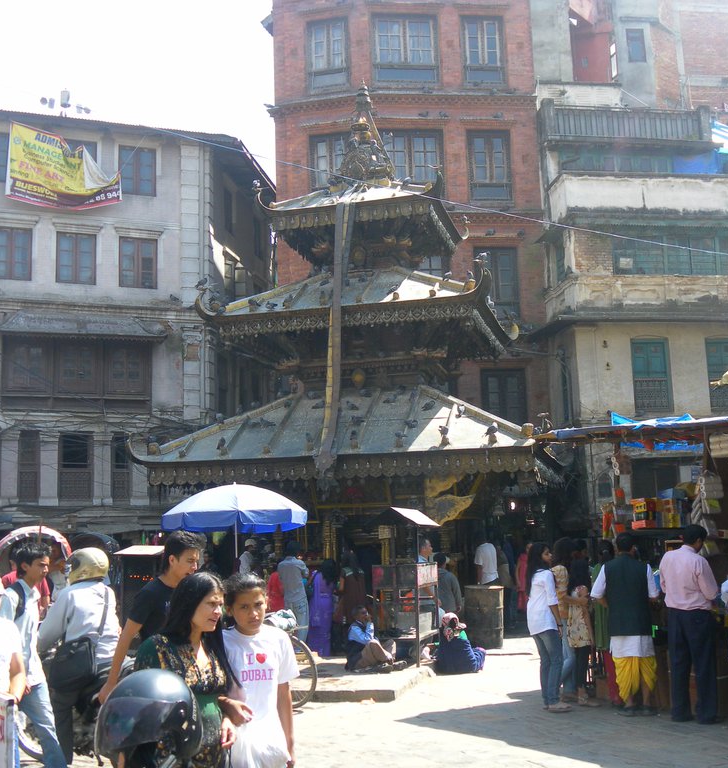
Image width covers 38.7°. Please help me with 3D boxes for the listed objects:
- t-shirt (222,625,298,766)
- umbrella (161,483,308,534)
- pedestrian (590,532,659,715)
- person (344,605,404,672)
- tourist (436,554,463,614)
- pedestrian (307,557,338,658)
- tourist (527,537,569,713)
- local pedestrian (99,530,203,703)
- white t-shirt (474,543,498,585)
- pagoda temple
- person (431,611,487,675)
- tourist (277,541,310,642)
[{"bbox_3d":[-0.376,1.134,3.814,0.340,0.530,0.210,0,-10,-8],"label":"t-shirt"},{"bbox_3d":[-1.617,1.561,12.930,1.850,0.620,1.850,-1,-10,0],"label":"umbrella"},{"bbox_3d":[2.446,2.228,9.596,0.580,1.670,0.380,-4,-10,14],"label":"pedestrian"},{"bbox_3d":[0.130,3.183,12.840,0.660,0.830,0.520,-5,-11,17],"label":"person"},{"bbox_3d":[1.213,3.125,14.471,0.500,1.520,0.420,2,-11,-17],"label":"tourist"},{"bbox_3d":[-0.581,3.245,14.864,0.500,1.460,0.420,-3,-10,8],"label":"pedestrian"},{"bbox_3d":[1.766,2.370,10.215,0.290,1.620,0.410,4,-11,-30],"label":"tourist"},{"bbox_3d":[-1.097,1.627,5.607,0.520,1.620,0.480,-7,-11,28],"label":"local pedestrian"},{"bbox_3d":[1.950,2.836,16.347,0.420,0.660,0.260,4,-12,-30],"label":"white t-shirt"},{"bbox_3d":[0.134,-0.511,17.948,6.100,10.010,6.100,-4,-10,12],"label":"pagoda temple"},{"bbox_3d":[1.232,3.472,14.047,0.660,0.780,0.650,-3,-10,10],"label":"person"},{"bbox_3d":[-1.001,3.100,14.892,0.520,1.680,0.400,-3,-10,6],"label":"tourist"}]

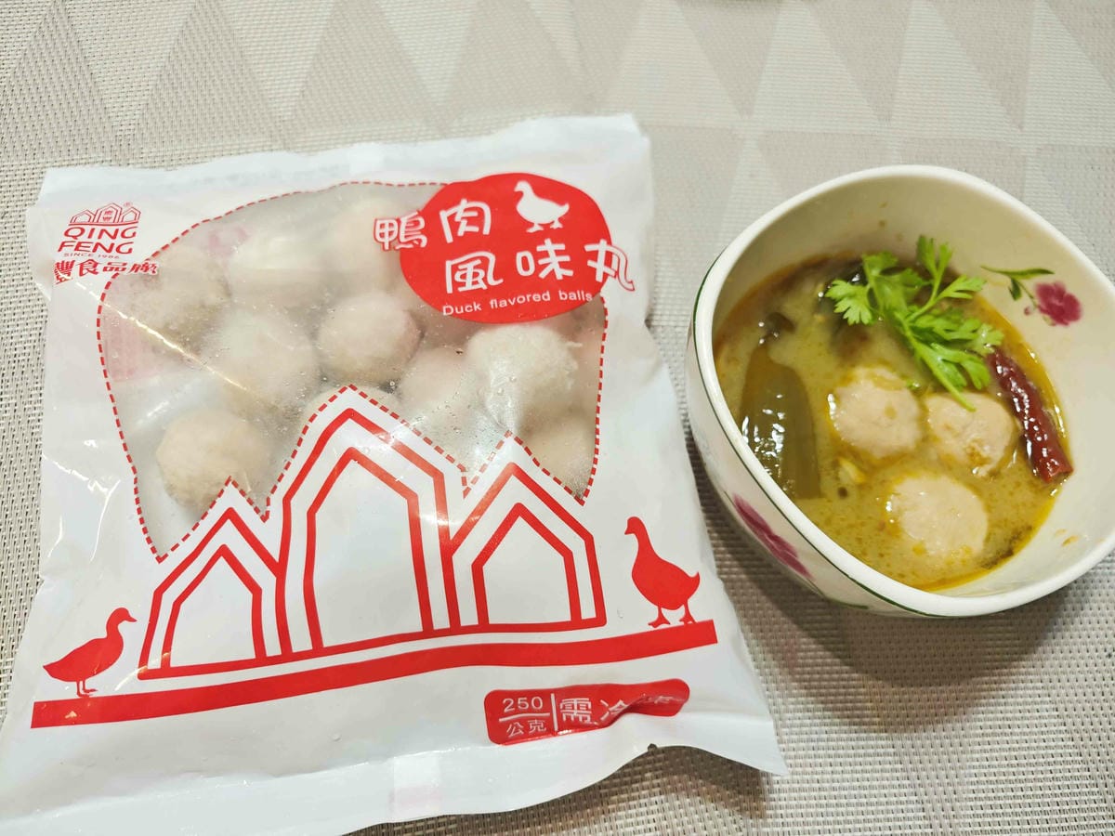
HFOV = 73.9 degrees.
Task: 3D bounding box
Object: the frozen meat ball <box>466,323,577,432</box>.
[{"bbox_3d":[-0.011,-0.012,0.222,0.033,0.033,0.033,0,70,-3],"label":"frozen meat ball"}]

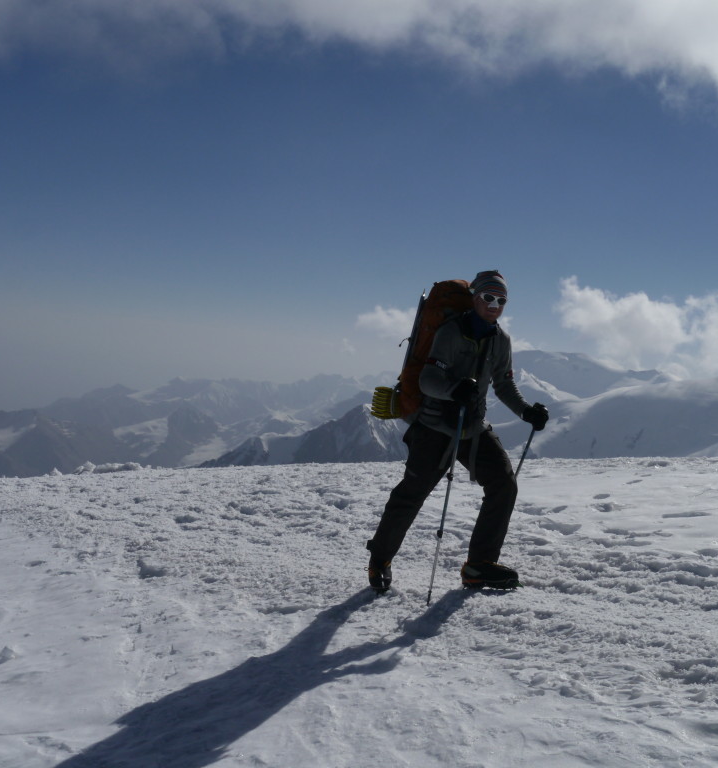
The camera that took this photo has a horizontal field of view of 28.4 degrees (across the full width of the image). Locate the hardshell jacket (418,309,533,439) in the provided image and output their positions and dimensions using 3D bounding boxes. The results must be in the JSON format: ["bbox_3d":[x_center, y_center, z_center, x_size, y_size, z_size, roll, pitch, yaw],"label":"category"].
[{"bbox_3d":[0.597,-0.045,7.470,0.500,0.640,0.360,0,15,-41],"label":"hardshell jacket"}]

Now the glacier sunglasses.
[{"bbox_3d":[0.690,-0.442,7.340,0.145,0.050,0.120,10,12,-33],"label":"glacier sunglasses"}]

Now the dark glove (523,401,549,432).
[{"bbox_3d":[0.926,0.176,7.450,0.140,0.150,0.115,1,2,41],"label":"dark glove"}]

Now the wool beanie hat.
[{"bbox_3d":[0.670,-0.519,7.400,0.180,0.155,0.210,10,12,-33],"label":"wool beanie hat"}]

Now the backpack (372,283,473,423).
[{"bbox_3d":[0.376,-0.181,7.680,0.380,0.700,0.340,2,17,-46],"label":"backpack"}]

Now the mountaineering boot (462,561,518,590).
[{"bbox_3d":[0.699,1.008,7.550,0.310,0.180,0.120,0,2,18],"label":"mountaineering boot"}]

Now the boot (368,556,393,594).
[{"bbox_3d":[0.116,1.008,7.470,0.120,0.200,0.300,0,1,-9],"label":"boot"}]

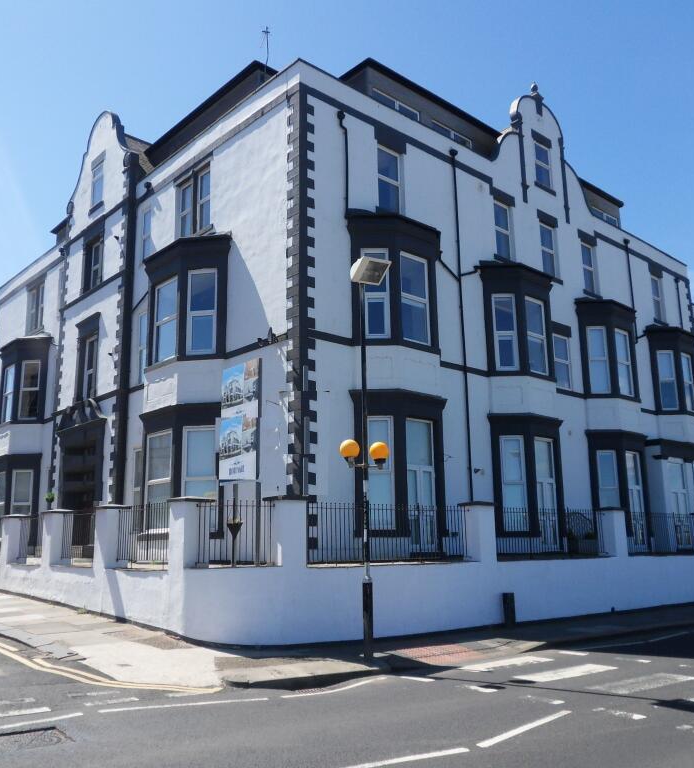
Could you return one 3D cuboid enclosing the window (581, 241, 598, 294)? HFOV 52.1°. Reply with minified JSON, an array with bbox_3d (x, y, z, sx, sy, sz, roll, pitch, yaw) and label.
[{"bbox_3d":[8.919,-4.299,26.295,0.758,1.887,0.150,10,-17,-40],"label":"window"}]

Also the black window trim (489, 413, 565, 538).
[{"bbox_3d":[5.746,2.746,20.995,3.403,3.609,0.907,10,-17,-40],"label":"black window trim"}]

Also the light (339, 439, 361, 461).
[{"bbox_3d":[0.047,0.964,10.400,0.300,0.300,0.300,-1,-12,0],"label":"light"}]

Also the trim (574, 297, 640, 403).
[{"bbox_3d":[9.775,-1.053,25.610,3.500,3.530,0.930,10,-16,-40],"label":"trim"}]

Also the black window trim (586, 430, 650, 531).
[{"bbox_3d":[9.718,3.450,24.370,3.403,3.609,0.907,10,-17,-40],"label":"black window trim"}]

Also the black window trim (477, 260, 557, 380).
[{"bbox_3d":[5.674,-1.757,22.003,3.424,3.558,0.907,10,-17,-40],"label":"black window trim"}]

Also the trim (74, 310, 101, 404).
[{"bbox_3d":[-8.933,-0.836,24.539,0.270,2.890,1.900,11,-17,-43],"label":"trim"}]

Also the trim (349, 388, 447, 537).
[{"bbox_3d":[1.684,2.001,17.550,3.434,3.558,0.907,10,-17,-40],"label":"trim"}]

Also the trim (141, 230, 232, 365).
[{"bbox_3d":[-4.854,-2.046,20.051,0.959,3.455,3.950,11,-17,-42],"label":"trim"}]

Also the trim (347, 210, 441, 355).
[{"bbox_3d":[1.653,-2.487,18.715,3.500,3.520,0.950,10,-16,-40],"label":"trim"}]

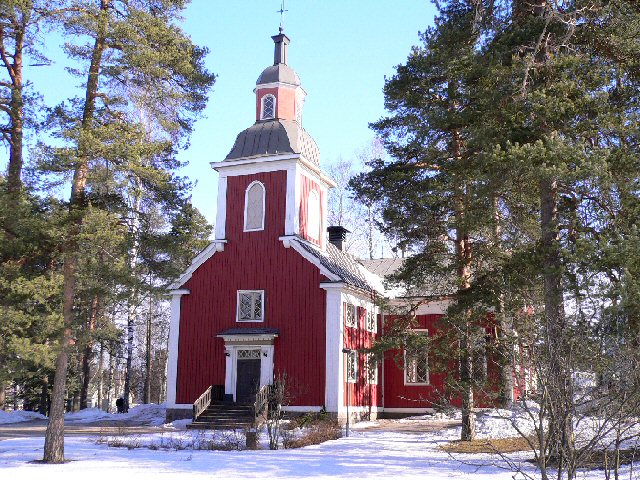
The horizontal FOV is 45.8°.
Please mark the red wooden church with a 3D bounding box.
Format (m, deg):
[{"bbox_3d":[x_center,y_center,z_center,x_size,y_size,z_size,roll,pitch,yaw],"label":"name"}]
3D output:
[{"bbox_3d":[4.253,0.006,54.907,20.056,25.615,25.179,-4,-13,22],"label":"red wooden church"}]

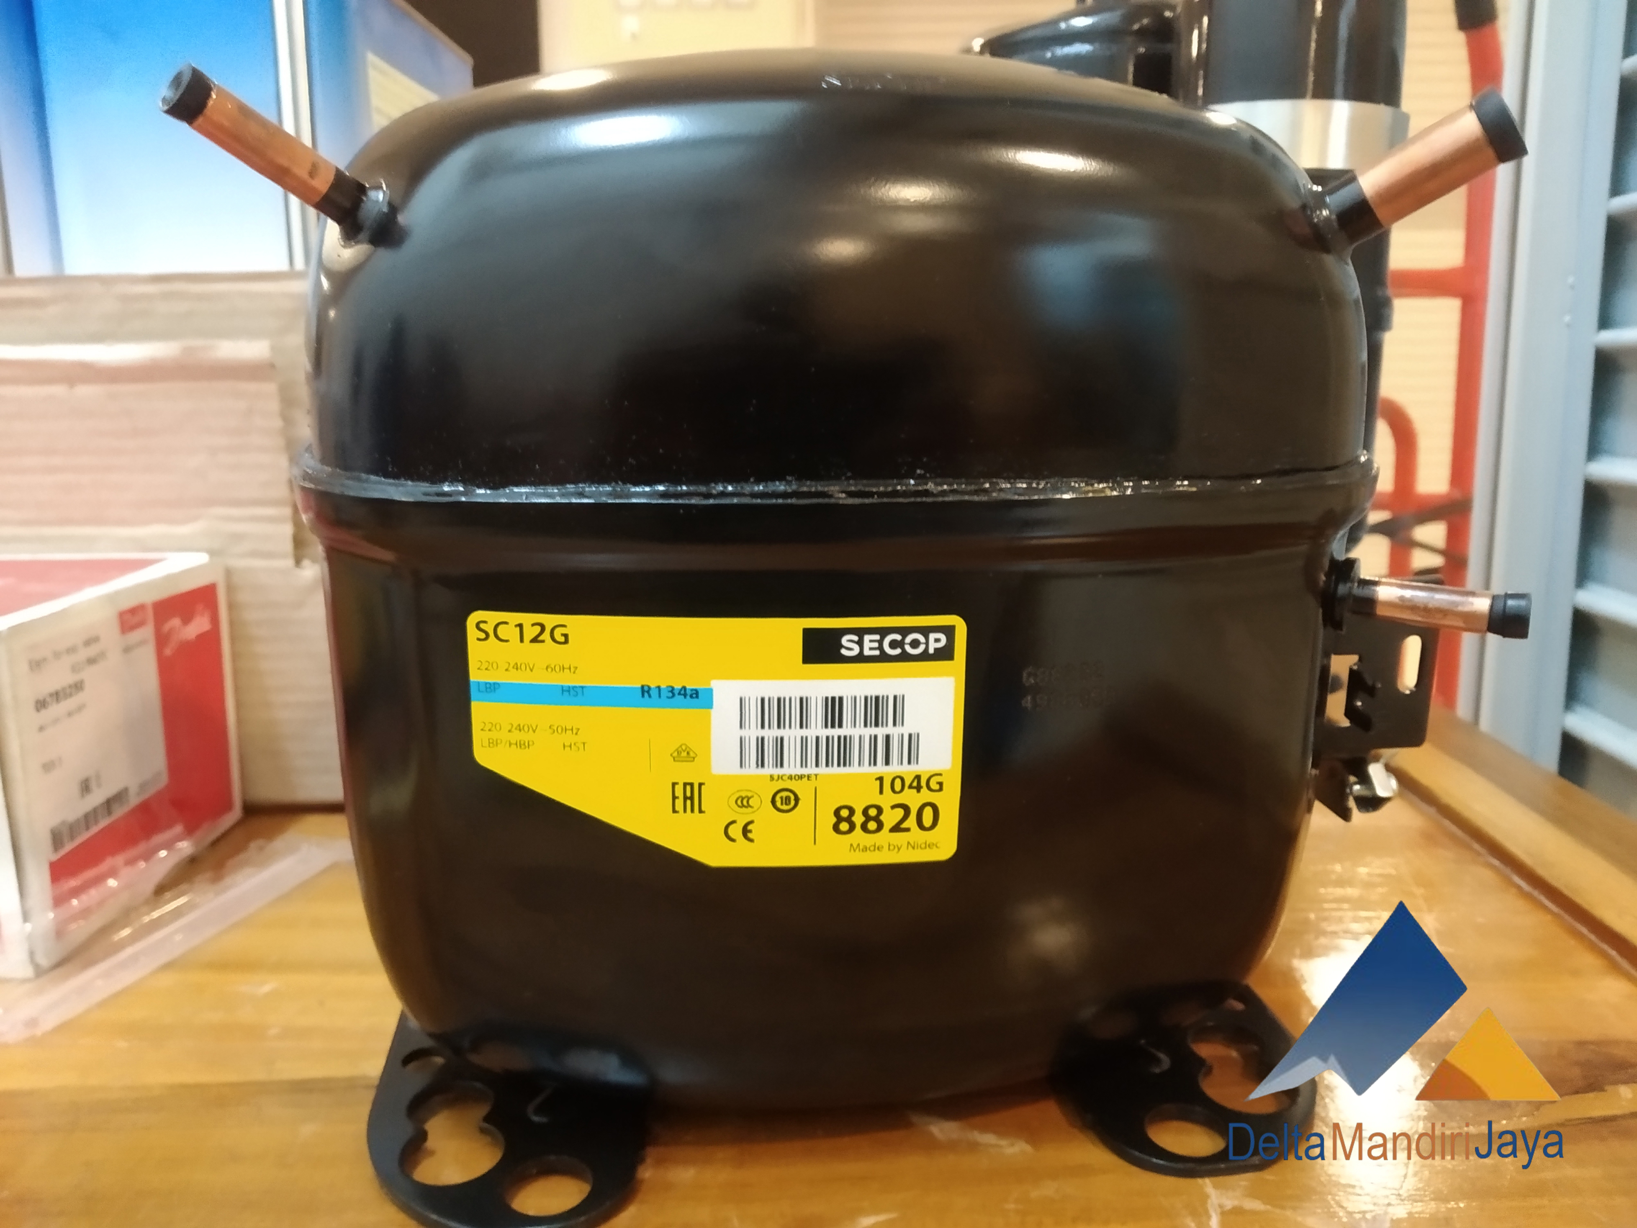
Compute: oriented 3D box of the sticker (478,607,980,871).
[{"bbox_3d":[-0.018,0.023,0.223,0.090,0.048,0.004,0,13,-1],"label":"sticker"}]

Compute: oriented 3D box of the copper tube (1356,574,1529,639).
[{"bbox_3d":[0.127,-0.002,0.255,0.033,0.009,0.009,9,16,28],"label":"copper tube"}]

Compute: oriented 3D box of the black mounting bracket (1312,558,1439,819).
[{"bbox_3d":[0.119,0.018,0.283,0.028,0.056,0.028,-2,13,-7],"label":"black mounting bracket"}]

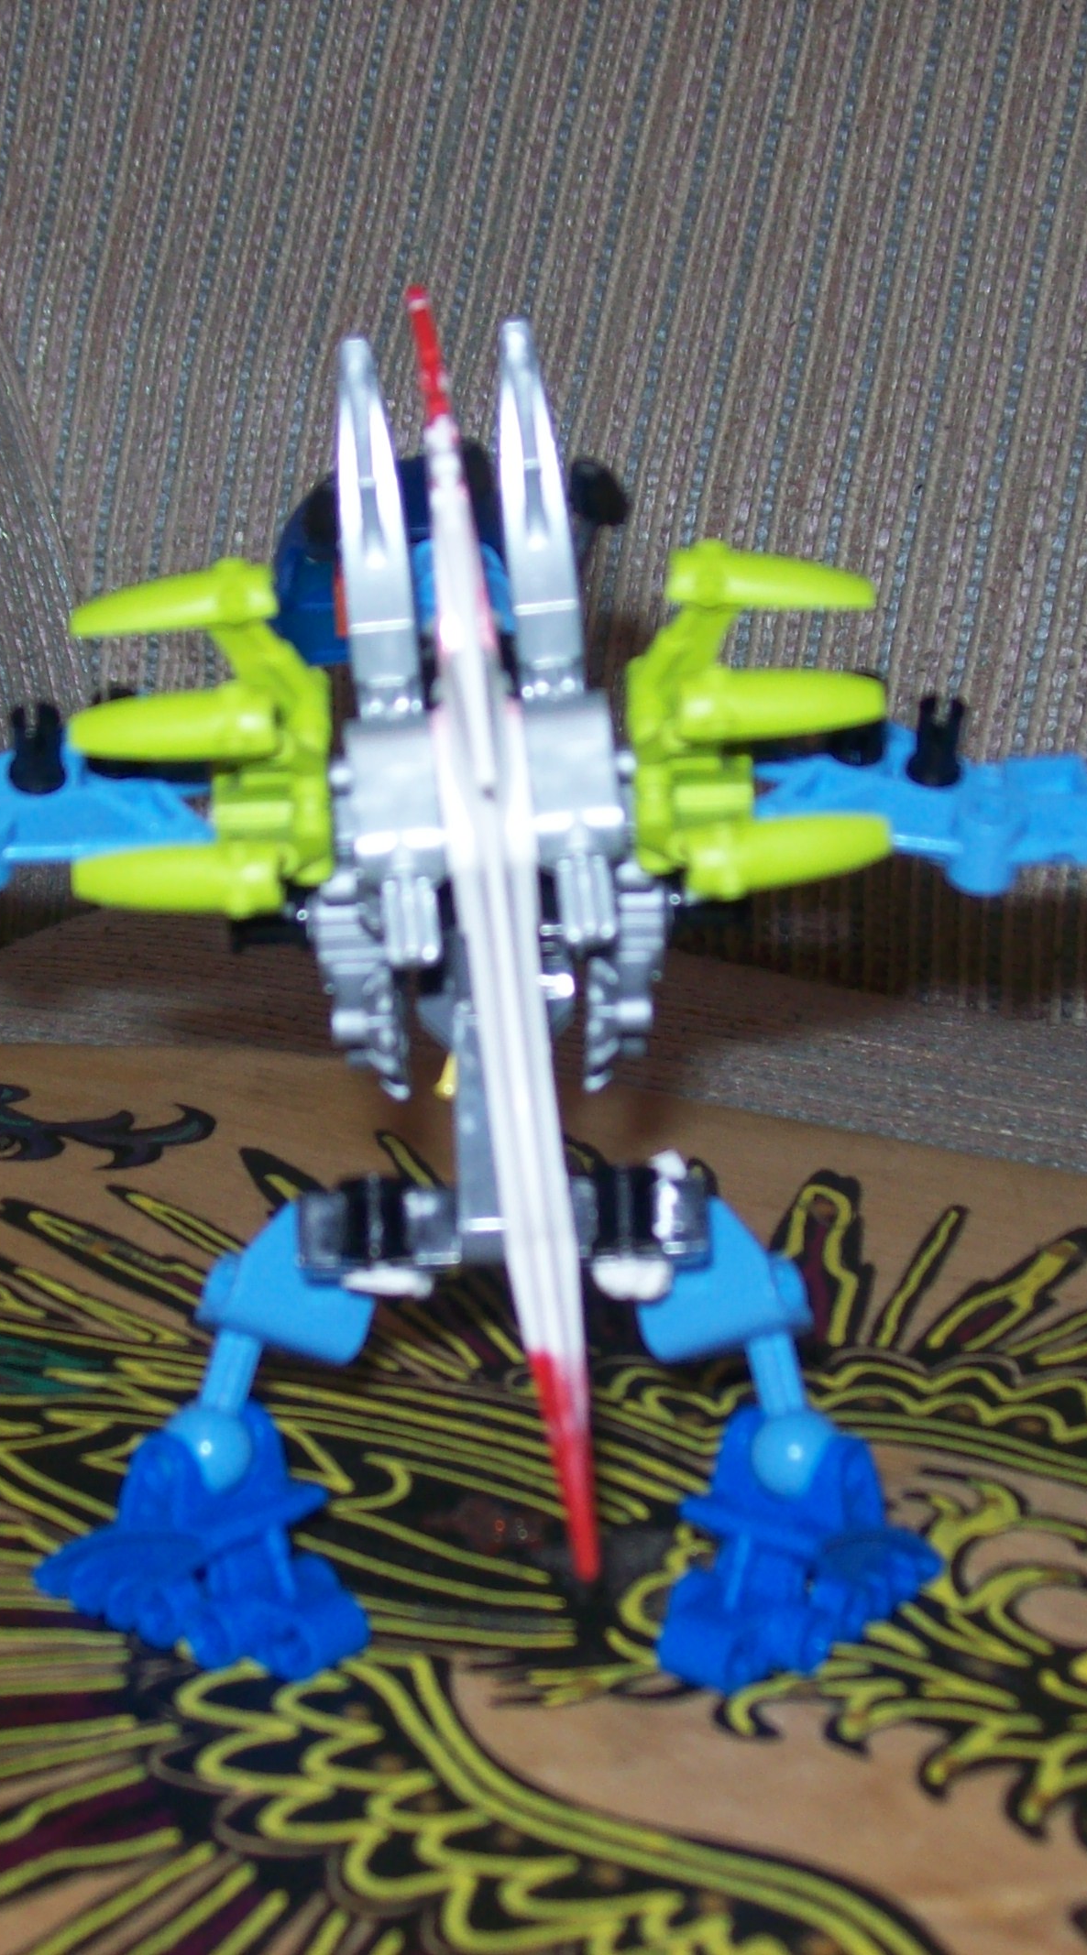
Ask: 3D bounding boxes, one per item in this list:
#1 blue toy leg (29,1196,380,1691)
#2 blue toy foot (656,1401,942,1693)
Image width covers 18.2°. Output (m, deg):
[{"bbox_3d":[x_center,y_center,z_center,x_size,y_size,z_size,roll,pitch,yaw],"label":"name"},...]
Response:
[{"bbox_3d":[-0.040,0.054,0.400,0.038,0.047,0.030,8,28,16],"label":"blue toy leg"},{"bbox_3d":[0.030,0.068,0.403,0.032,0.024,0.026,1,31,-1],"label":"blue toy foot"}]

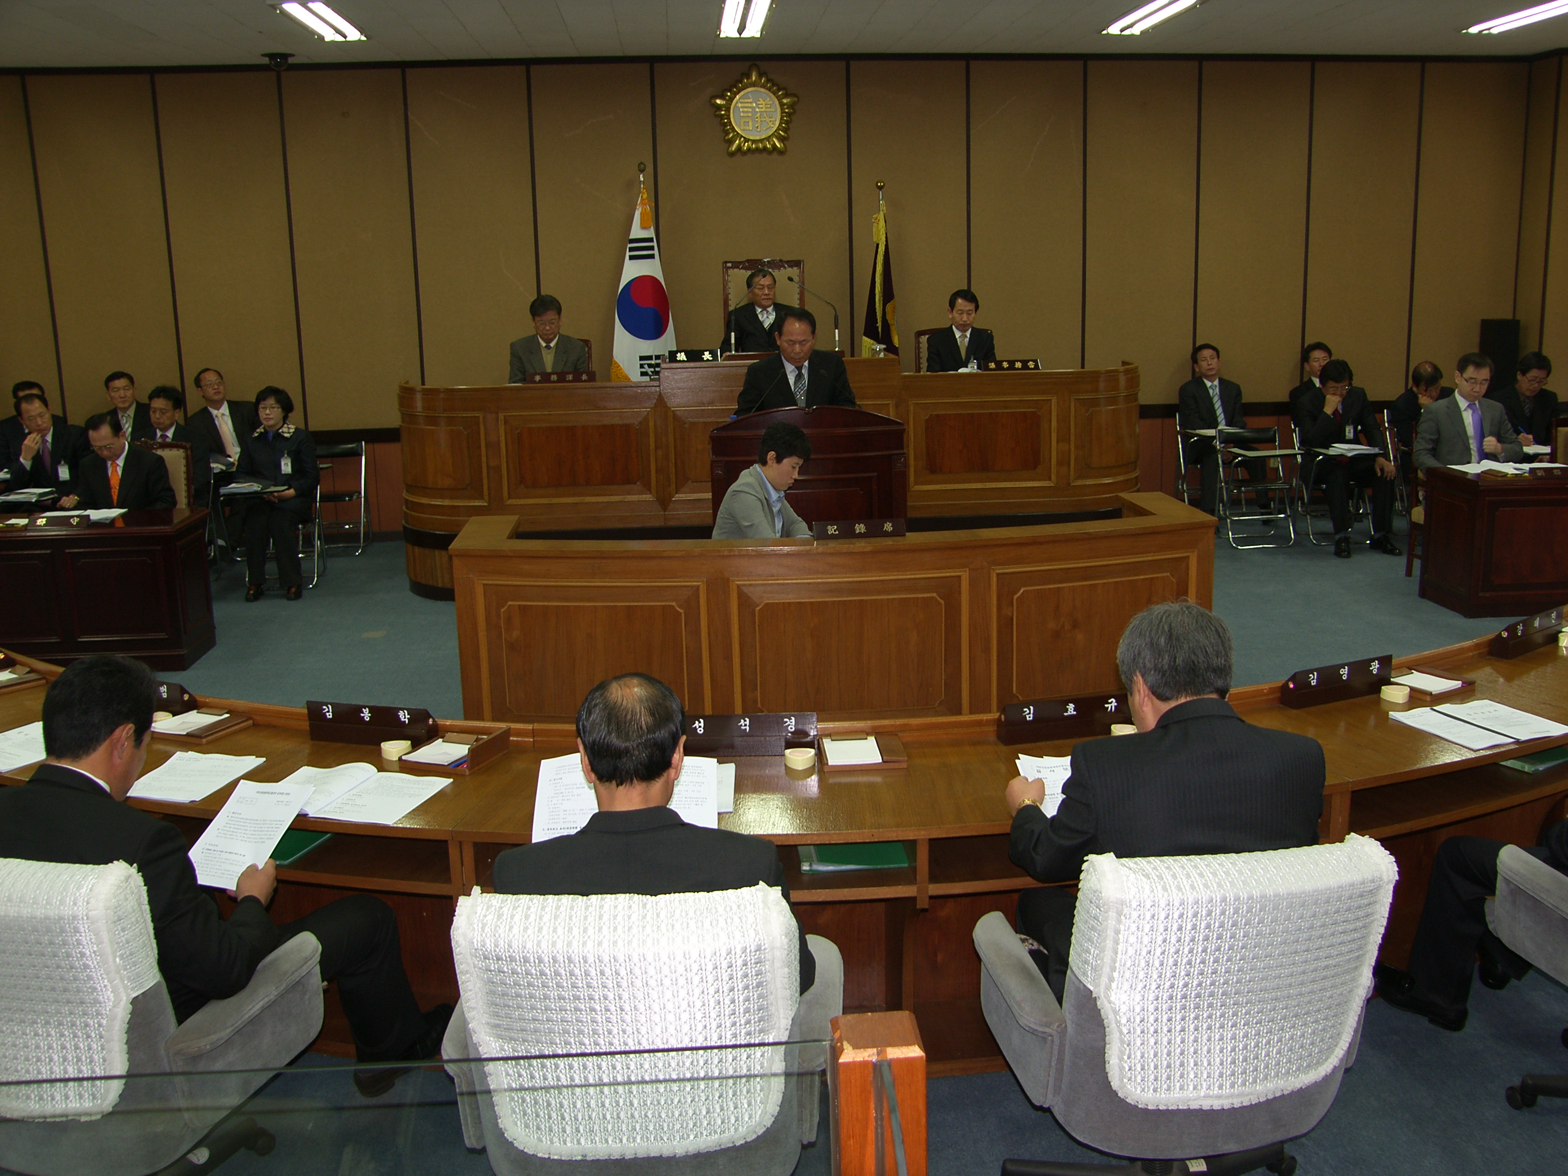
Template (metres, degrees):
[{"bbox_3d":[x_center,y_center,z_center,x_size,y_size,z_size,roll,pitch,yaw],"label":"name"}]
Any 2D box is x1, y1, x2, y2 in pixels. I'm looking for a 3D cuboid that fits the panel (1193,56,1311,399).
[{"bbox_3d":[3.683,-2.767,9.971,0.839,2.601,0.050,-2,10,-4],"label":"panel"}]

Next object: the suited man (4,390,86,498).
[{"bbox_3d":[-4.442,-0.526,7.736,0.560,1.270,0.800,-6,14,-17],"label":"suited man"}]

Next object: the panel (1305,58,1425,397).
[{"bbox_3d":[4.584,-2.793,10.043,0.861,2.593,0.050,-2,10,-4],"label":"panel"}]

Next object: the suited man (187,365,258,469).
[{"bbox_3d":[-3.673,-0.760,8.476,0.540,1.370,0.820,-5,13,-14],"label":"suited man"}]

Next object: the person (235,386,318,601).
[{"bbox_3d":[-3.193,-0.620,7.996,0.500,1.260,0.780,-3,14,-7],"label":"person"}]

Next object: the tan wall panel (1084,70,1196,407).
[{"bbox_3d":[2.785,-2.744,9.898,0.845,2.595,0.050,-2,10,-4],"label":"tan wall panel"}]

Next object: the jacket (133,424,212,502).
[{"bbox_3d":[-3.660,-0.693,7.633,0.500,0.620,0.360,-2,10,-4],"label":"jacket"}]

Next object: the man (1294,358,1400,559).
[{"bbox_3d":[3.641,-0.891,8.418,0.600,1.250,0.800,-1,13,3],"label":"man"}]

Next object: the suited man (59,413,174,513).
[{"bbox_3d":[-3.545,-0.319,6.813,0.600,1.240,0.800,-4,14,-11],"label":"suited man"}]

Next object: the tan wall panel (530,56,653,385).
[{"bbox_3d":[-1.359,-2.548,9.395,0.890,2.450,0.040,-2,13,-4],"label":"tan wall panel"}]

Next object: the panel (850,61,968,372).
[{"bbox_3d":[0.969,-2.683,9.753,0.863,2.601,0.050,-2,10,-4],"label":"panel"}]

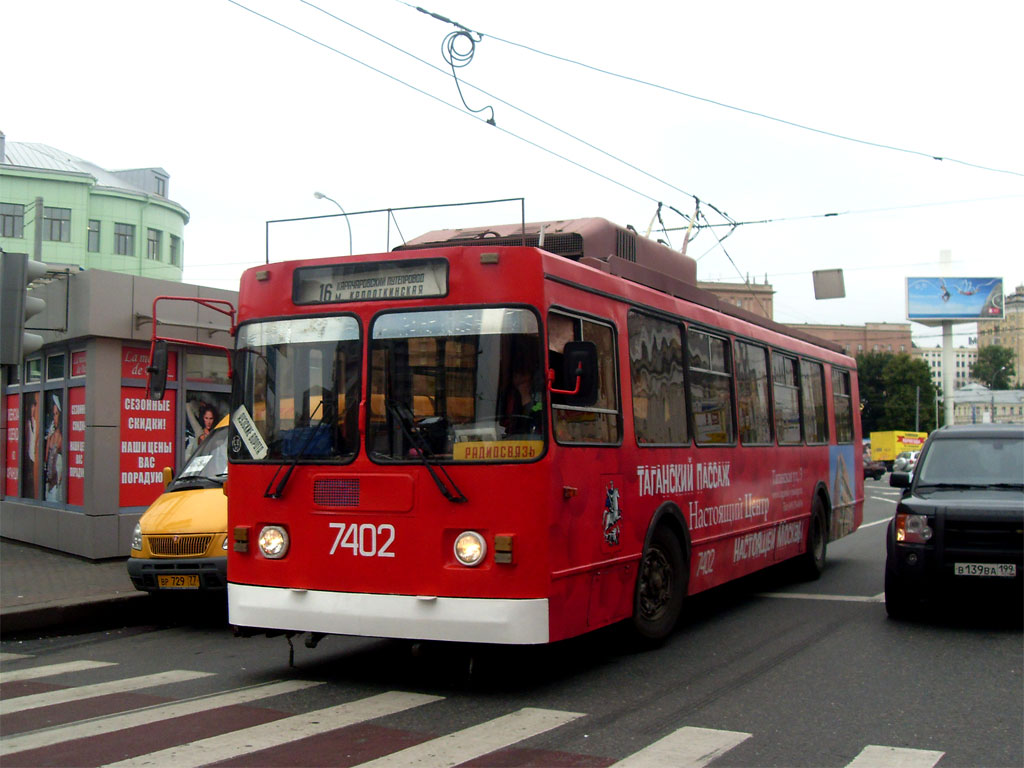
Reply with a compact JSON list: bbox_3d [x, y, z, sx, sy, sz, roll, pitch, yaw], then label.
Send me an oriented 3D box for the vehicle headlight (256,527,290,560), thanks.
[{"bbox_3d":[-1.621,1.080,7.468,0.210,0.215,0.085,-3,-4,27],"label":"vehicle headlight"}]

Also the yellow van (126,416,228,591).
[{"bbox_3d":[-2.157,1.367,13.395,2.100,2.200,5.450,-3,-4,25],"label":"yellow van"}]

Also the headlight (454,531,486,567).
[{"bbox_3d":[-0.255,1.019,6.788,0.210,0.215,0.085,-3,-4,27],"label":"headlight"}]

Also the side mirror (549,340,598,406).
[{"bbox_3d":[0.374,-0.064,6.660,0.290,0.395,0.140,-2,-4,18],"label":"side mirror"}]

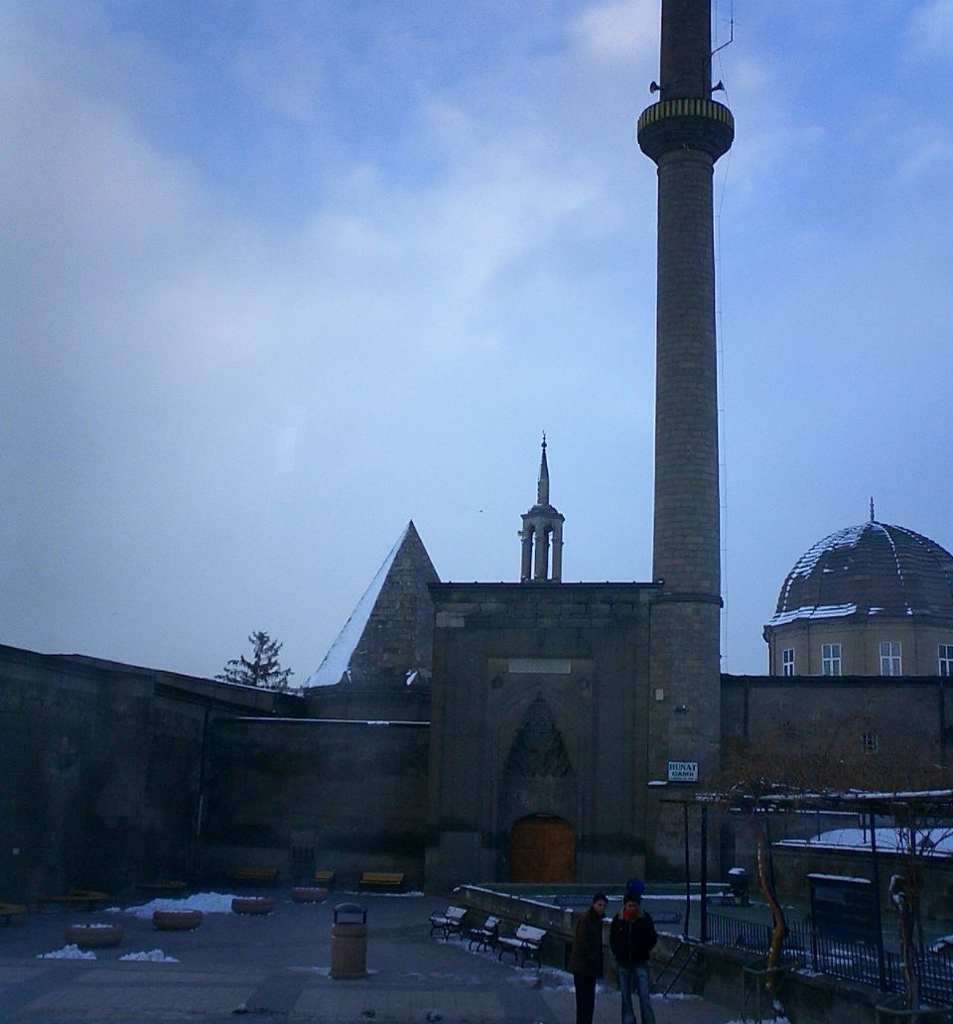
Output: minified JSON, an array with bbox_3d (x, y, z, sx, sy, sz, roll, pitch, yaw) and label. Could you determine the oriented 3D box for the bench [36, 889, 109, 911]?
[{"bbox_3d":[-9.749,9.367,32.908,1.600,0.600,0.550,10,-14,-32],"label":"bench"}]

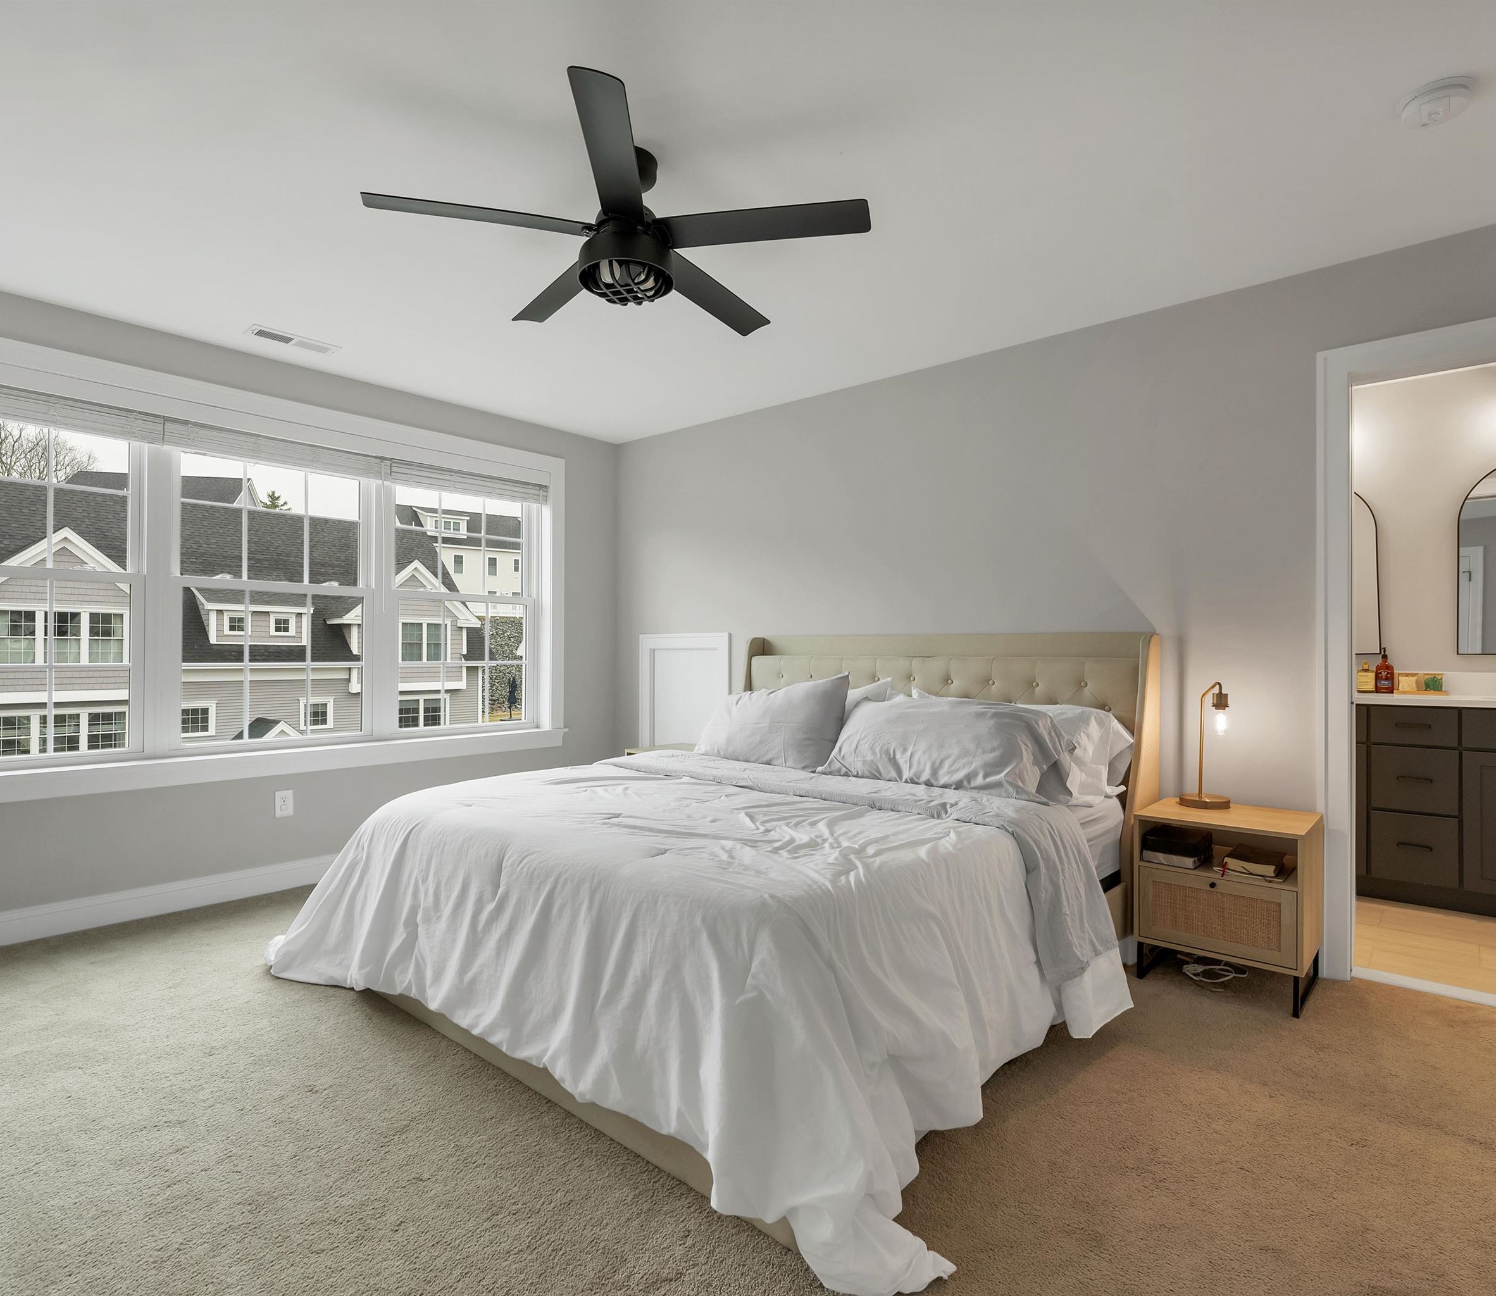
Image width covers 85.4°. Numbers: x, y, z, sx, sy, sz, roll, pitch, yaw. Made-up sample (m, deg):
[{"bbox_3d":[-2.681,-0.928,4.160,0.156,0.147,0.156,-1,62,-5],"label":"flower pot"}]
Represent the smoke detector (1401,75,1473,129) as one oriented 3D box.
[{"bbox_3d":[1.644,-1.301,1.938,0.141,0.042,0.141,0,0,41],"label":"smoke detector"}]

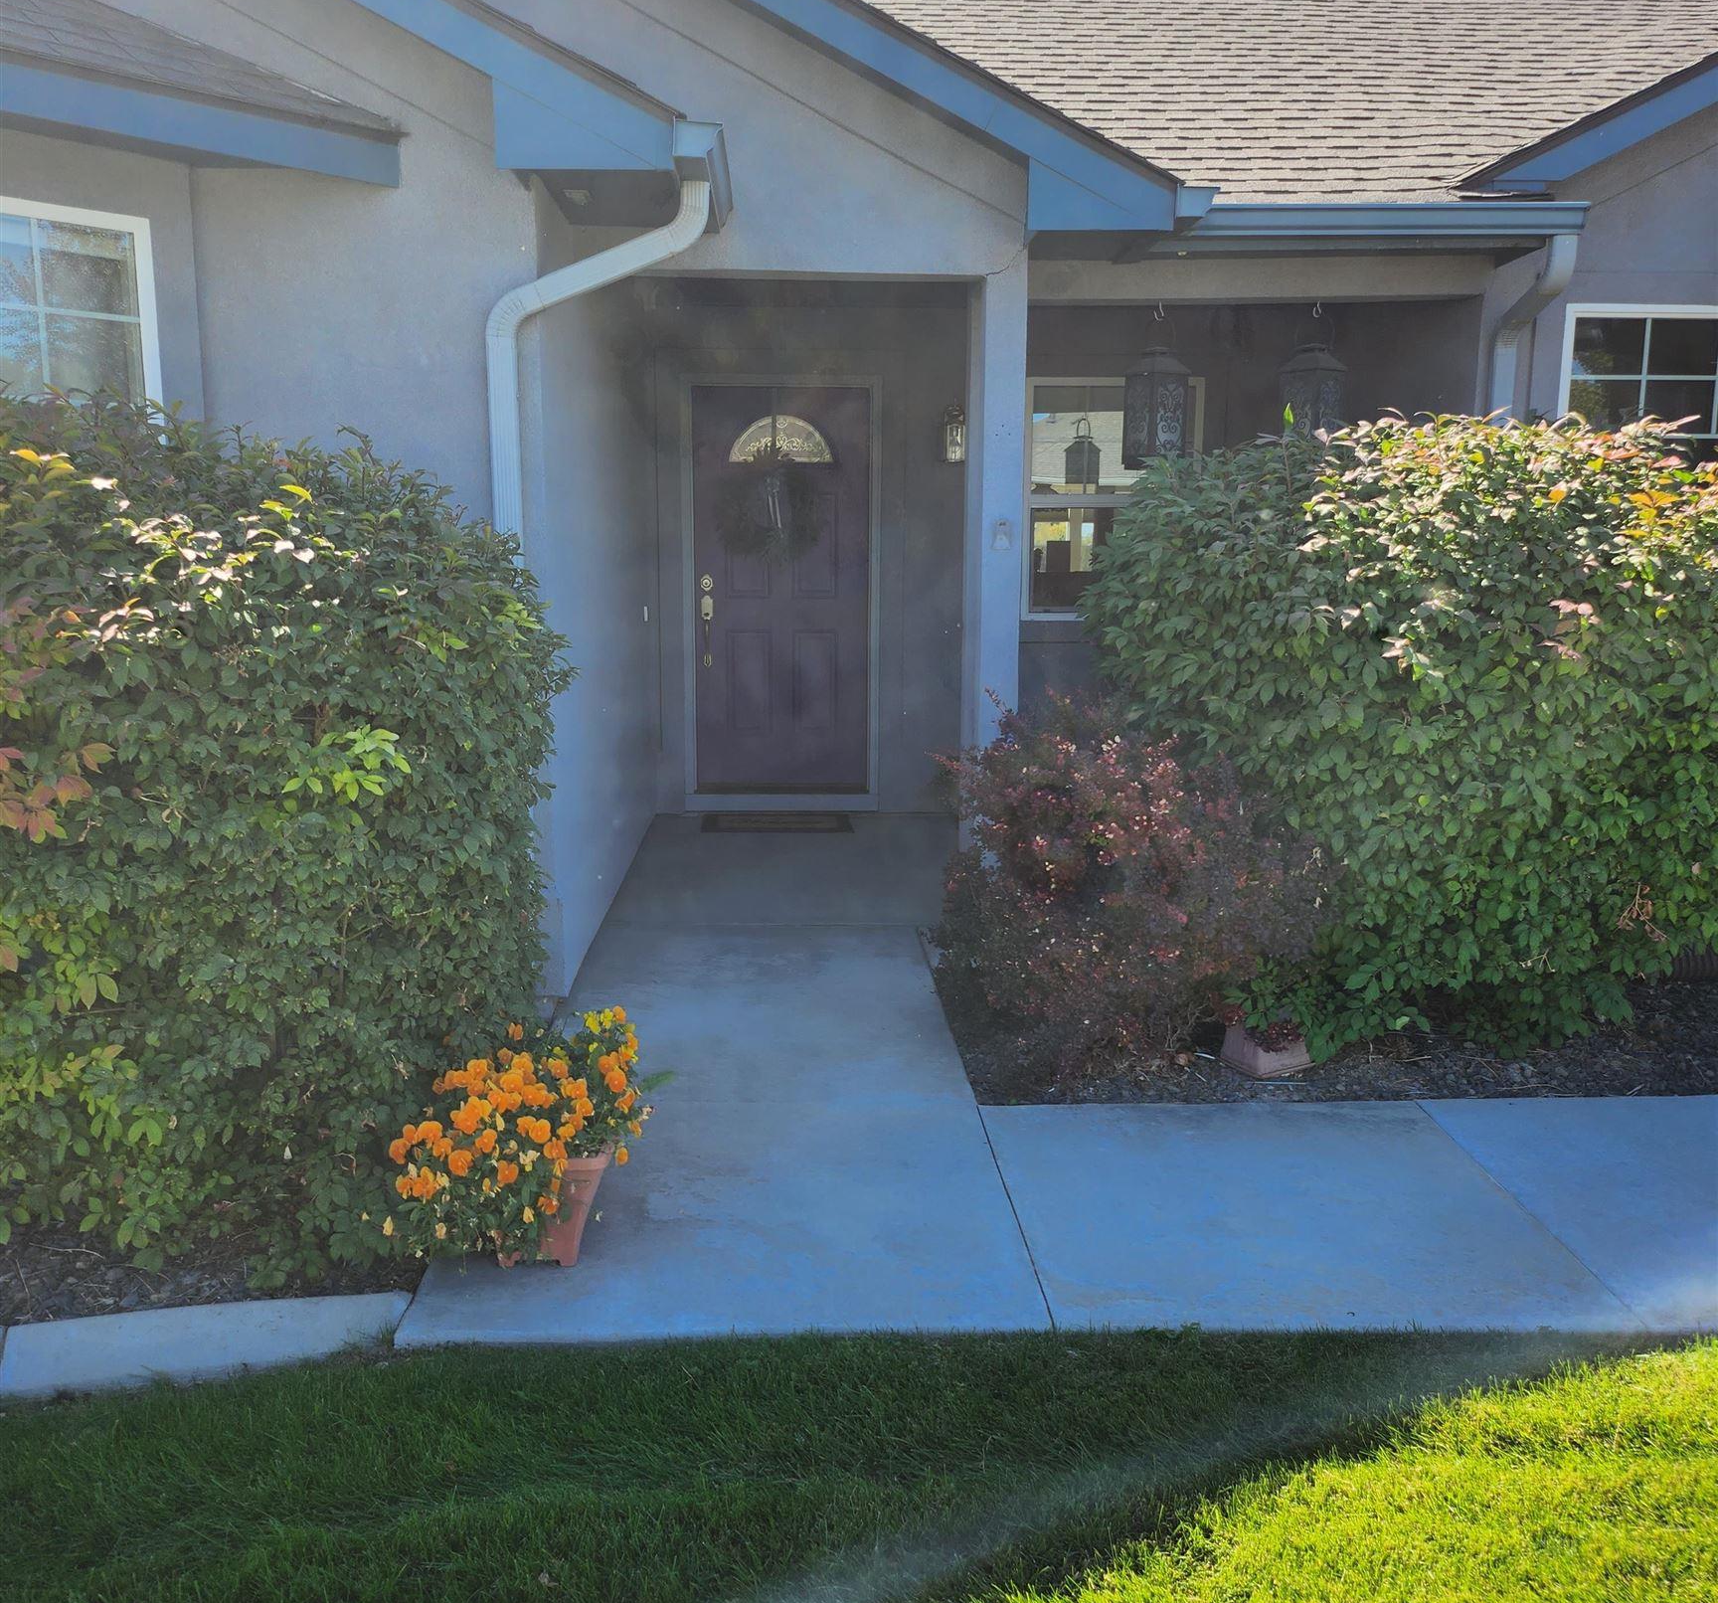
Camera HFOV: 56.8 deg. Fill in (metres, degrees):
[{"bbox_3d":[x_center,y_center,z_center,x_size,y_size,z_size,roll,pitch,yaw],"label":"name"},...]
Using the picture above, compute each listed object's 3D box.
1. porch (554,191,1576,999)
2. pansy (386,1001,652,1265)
[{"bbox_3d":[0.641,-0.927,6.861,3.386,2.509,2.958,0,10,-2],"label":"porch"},{"bbox_3d":[-0.683,0.690,3.344,0.541,0.520,0.439,0,10,-2],"label":"pansy"}]

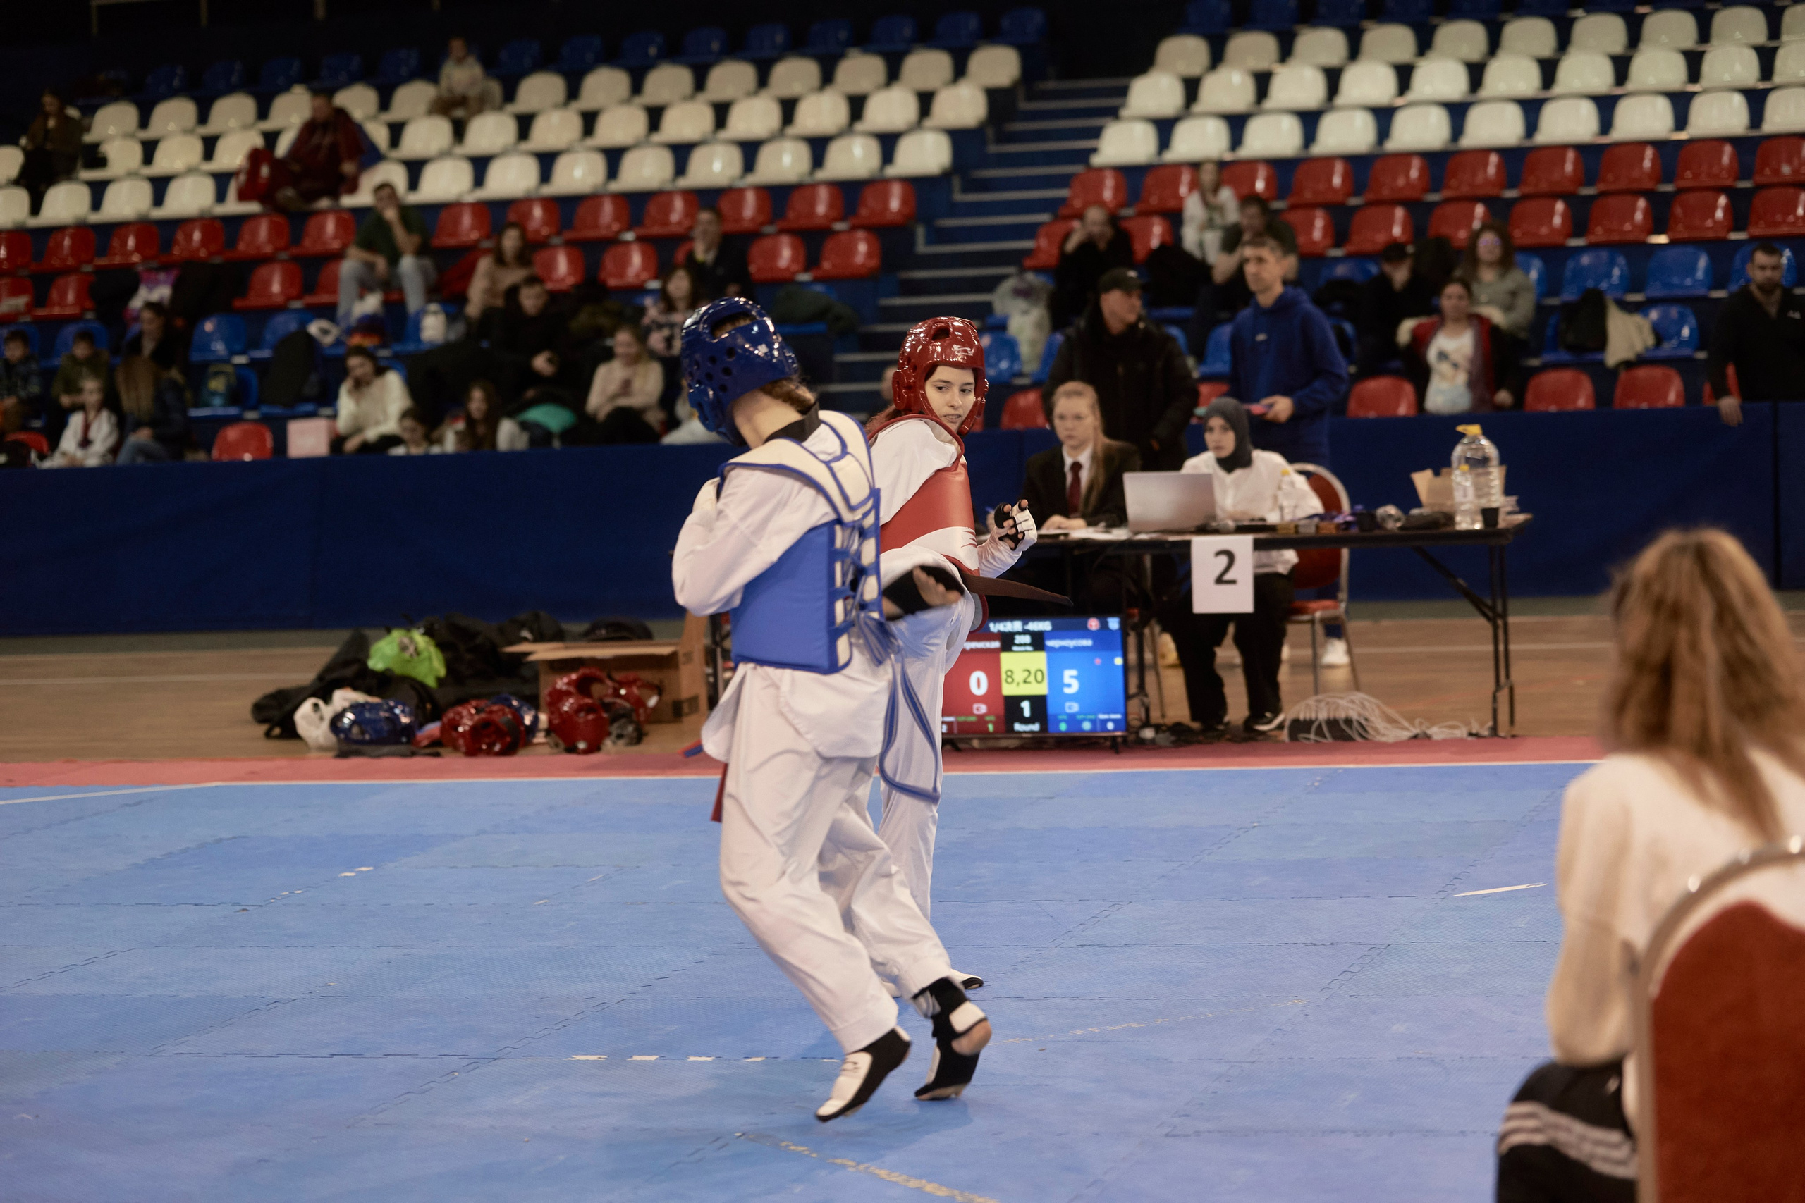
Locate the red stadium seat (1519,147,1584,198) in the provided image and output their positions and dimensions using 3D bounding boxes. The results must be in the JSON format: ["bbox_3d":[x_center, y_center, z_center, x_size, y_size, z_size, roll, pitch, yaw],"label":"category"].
[{"bbox_3d":[3.712,-2.463,25.849,0.360,0.287,0.330,-2,4,16],"label":"red stadium seat"}]

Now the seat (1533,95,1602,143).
[{"bbox_3d":[4.381,-3.170,29.738,0.390,0.310,0.370,-1,4,16],"label":"seat"}]

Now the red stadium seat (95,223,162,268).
[{"bbox_3d":[-5.197,-2.388,30.243,0.400,0.310,0.350,-2,4,15],"label":"red stadium seat"}]

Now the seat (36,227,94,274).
[{"bbox_3d":[-5.574,-2.318,29.795,0.400,0.300,0.380,-2,4,15],"label":"seat"}]

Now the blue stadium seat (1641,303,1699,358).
[{"bbox_3d":[4.365,-1.544,25.809,0.390,0.310,0.370,-1,4,16],"label":"blue stadium seat"}]

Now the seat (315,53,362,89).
[{"bbox_3d":[-4.018,-3.705,31.586,0.360,0.287,0.330,-2,4,16],"label":"seat"}]

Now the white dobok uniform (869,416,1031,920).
[{"bbox_3d":[0.087,0.238,10.950,0.450,1.340,0.470,-1,4,18],"label":"white dobok uniform"}]

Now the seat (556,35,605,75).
[{"bbox_3d":[-2.383,-3.941,32.690,0.400,0.300,0.380,-2,4,15],"label":"seat"}]

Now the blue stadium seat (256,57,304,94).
[{"bbox_3d":[-4.440,-3.690,31.706,0.360,0.287,0.330,-2,4,16],"label":"blue stadium seat"}]

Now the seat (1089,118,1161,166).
[{"bbox_3d":[1.505,-3.105,30.560,0.390,0.310,0.370,-1,4,16],"label":"seat"}]

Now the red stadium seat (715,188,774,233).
[{"bbox_3d":[-1.055,-2.565,29.601,0.400,0.330,0.390,-1,4,15],"label":"red stadium seat"}]

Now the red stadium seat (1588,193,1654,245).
[{"bbox_3d":[4.413,-2.352,27.762,0.390,0.310,0.370,-1,4,16],"label":"red stadium seat"}]

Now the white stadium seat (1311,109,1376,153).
[{"bbox_3d":[2.637,-2.822,27.043,0.360,0.287,0.330,-2,4,16],"label":"white stadium seat"}]

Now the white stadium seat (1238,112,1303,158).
[{"bbox_3d":[2.336,-2.942,28.578,0.400,0.300,0.380,-2,4,15],"label":"white stadium seat"}]

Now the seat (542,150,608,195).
[{"bbox_3d":[-2.173,-2.833,29.806,0.400,0.300,0.380,-2,4,15],"label":"seat"}]

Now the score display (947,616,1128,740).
[{"bbox_3d":[0.412,0.258,15.689,0.730,0.420,0.090,-1,4,16],"label":"score display"}]

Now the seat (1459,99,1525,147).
[{"bbox_3d":[3.904,-3.166,29.874,0.390,0.310,0.370,-1,4,16],"label":"seat"}]

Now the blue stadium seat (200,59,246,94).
[{"bbox_3d":[-5.016,-3.826,33.198,0.390,0.302,0.365,-1,4,16],"label":"blue stadium seat"}]

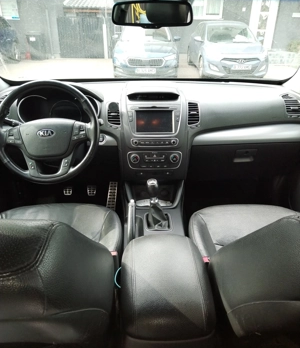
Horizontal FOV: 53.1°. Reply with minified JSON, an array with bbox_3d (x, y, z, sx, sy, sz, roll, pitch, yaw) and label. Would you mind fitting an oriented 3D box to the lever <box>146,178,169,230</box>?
[{"bbox_3d":[0.029,0.109,1.105,0.081,0.163,0.100,0,25,0],"label":"lever"}]

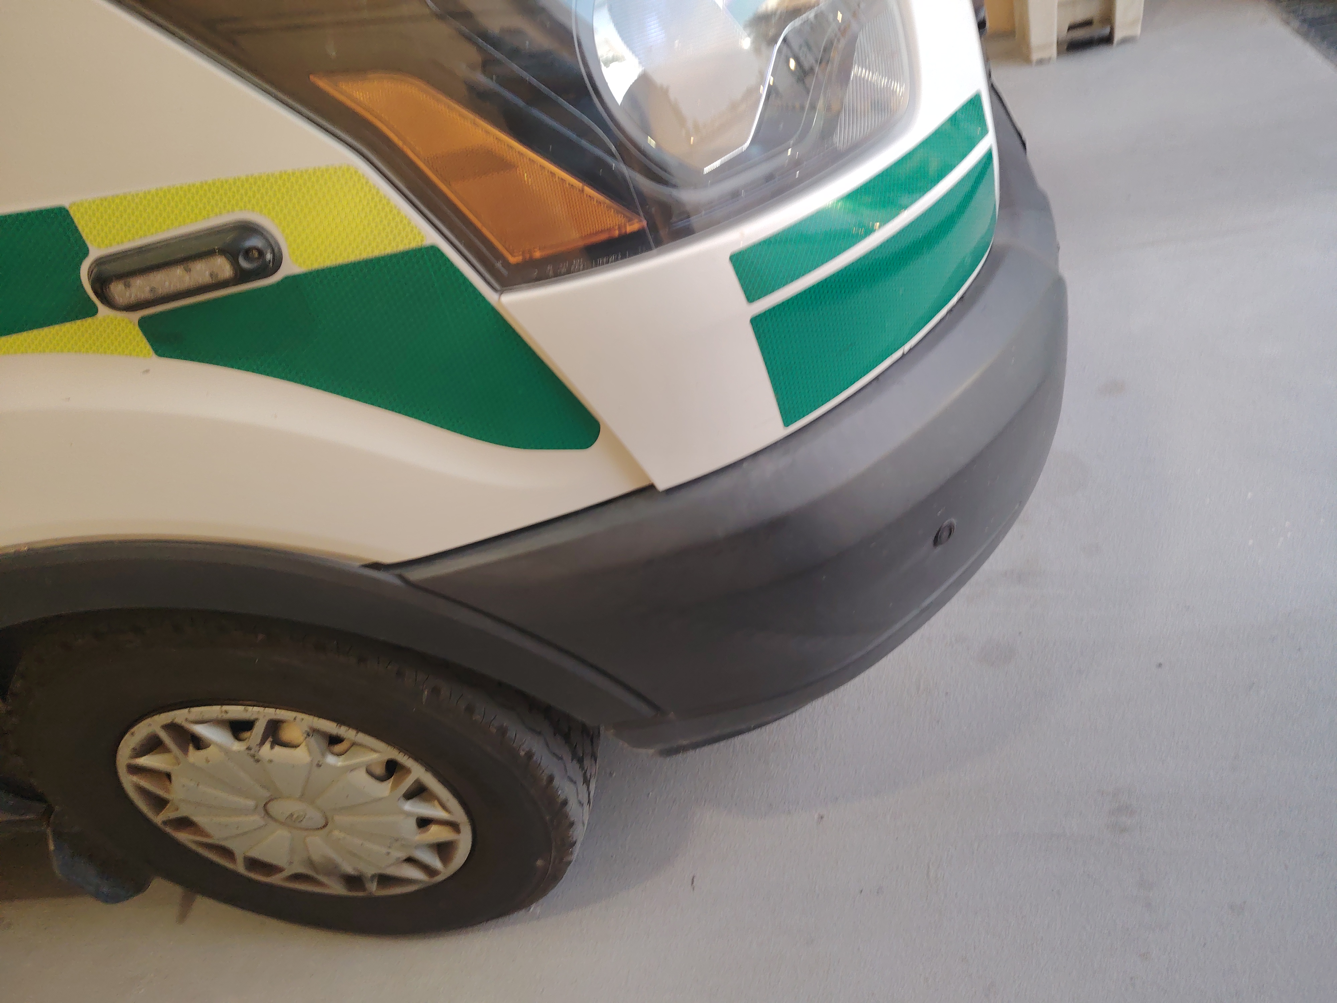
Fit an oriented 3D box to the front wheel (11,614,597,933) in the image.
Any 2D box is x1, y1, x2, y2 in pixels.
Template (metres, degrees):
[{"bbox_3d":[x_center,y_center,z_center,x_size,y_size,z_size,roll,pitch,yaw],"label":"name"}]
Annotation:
[{"bbox_3d":[-0.451,0.322,1.223,0.705,0.705,0.232,-9,39,15],"label":"front wheel"}]

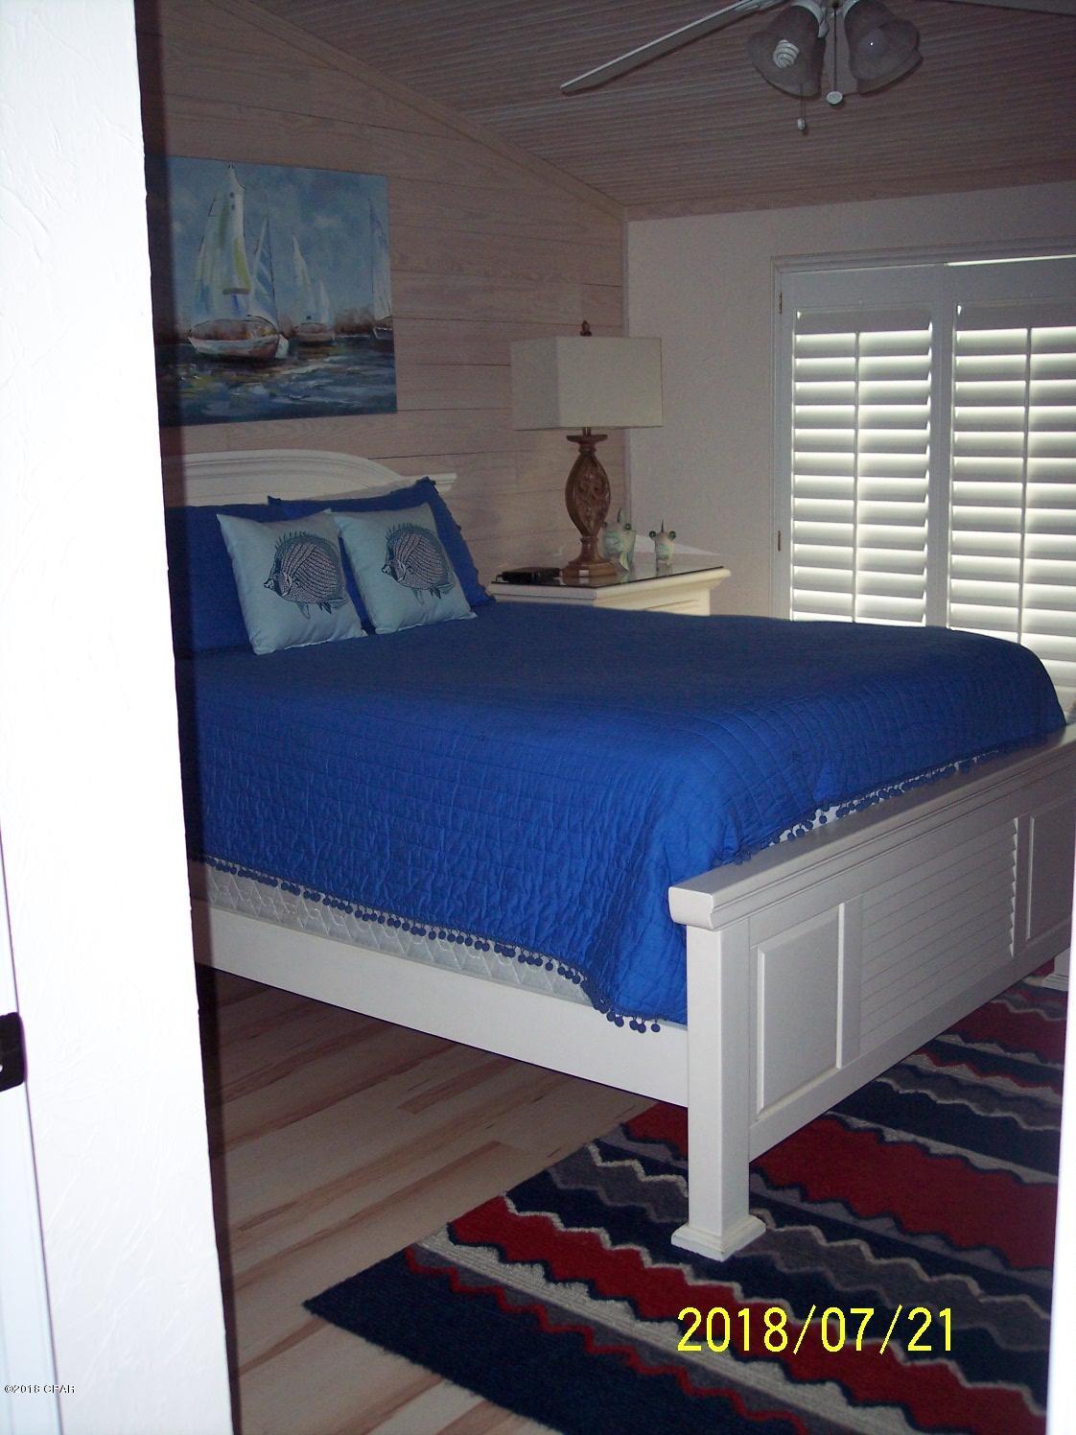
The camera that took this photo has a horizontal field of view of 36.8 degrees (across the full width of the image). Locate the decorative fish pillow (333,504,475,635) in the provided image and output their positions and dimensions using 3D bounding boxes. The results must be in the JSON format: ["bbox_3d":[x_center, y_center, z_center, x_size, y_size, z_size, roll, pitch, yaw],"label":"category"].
[{"bbox_3d":[-0.357,-0.412,4.400,0.140,0.375,0.395,-32,-12,39],"label":"decorative fish pillow"}]

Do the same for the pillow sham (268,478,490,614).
[{"bbox_3d":[-0.437,-0.479,4.578,0.170,0.425,0.690,-28,-9,40],"label":"pillow sham"}]

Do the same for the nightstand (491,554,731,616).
[{"bbox_3d":[0.261,-0.063,5.497,0.422,0.846,0.786,7,14,39],"label":"nightstand"}]

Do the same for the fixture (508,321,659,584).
[{"bbox_3d":[0.175,-0.882,5.340,0.465,0.826,0.230,-11,14,-41],"label":"fixture"}]

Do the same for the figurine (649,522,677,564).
[{"bbox_3d":[0.438,-0.610,5.678,0.099,0.156,0.090,-1,11,4],"label":"figurine"}]

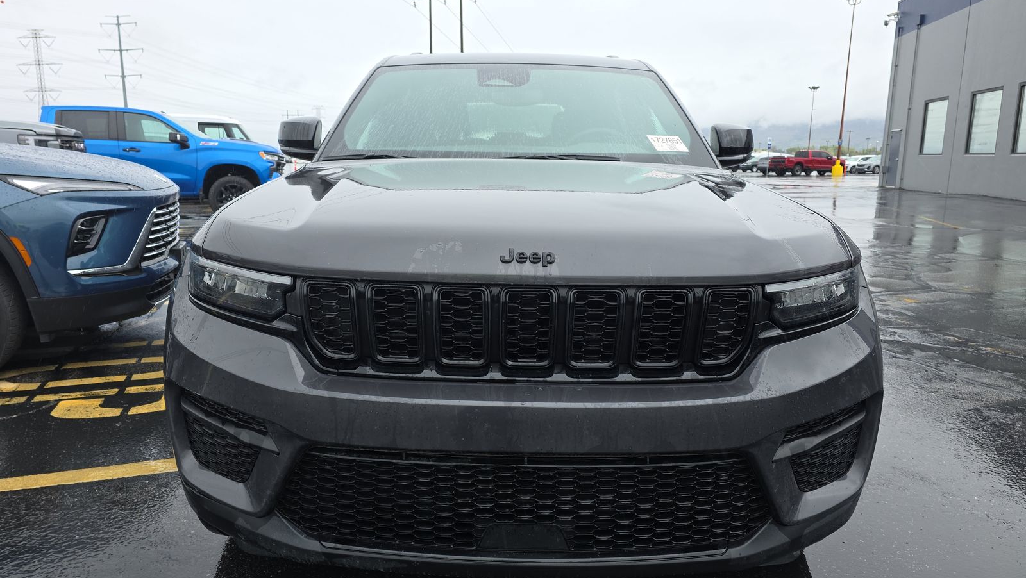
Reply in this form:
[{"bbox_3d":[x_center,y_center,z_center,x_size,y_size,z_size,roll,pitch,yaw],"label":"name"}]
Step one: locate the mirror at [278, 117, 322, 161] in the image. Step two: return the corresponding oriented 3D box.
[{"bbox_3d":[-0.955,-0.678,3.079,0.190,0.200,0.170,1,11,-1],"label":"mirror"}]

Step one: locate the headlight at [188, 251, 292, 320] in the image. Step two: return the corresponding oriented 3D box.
[{"bbox_3d":[-0.687,-0.014,1.714,0.350,0.140,0.310,1,11,-1],"label":"headlight"}]

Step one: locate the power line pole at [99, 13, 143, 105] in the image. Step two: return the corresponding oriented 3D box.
[{"bbox_3d":[-111.549,-59.129,197.721,13.800,38.722,2.000,2,11,5],"label":"power line pole"}]

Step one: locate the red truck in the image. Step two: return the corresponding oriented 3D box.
[{"bbox_3d":[24.982,-10.550,57.195,6.300,2.060,2.040,-3,12,-18],"label":"red truck"}]

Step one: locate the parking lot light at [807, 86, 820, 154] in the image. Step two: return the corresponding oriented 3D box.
[{"bbox_3d":[50.553,-27.654,116.381,2.100,13.543,2.100,1,11,0],"label":"parking lot light"}]

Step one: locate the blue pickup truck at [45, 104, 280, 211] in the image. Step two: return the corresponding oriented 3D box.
[{"bbox_3d":[-7.316,-2.336,12.666,5.900,1.980,2.060,-3,12,-19],"label":"blue pickup truck"}]

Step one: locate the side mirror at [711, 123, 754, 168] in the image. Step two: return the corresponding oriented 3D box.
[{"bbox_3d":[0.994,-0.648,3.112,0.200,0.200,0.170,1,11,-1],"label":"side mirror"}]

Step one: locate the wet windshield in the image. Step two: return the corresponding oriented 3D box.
[{"bbox_3d":[0.028,-0.789,3.010,1.660,0.510,0.890,1,11,-1],"label":"wet windshield"}]

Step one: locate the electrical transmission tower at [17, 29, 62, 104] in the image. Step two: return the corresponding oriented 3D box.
[{"bbox_3d":[-140.118,-59.324,204.917,14.500,35.324,6.000,2,11,5],"label":"electrical transmission tower"}]

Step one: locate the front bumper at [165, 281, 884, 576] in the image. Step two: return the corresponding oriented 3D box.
[{"bbox_3d":[0.033,0.312,1.758,1.900,0.720,0.490,1,11,-1],"label":"front bumper"}]

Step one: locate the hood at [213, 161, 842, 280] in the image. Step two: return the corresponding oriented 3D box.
[{"bbox_3d":[0.035,-0.264,2.139,1.710,0.285,1.340,1,11,-1],"label":"hood"}]

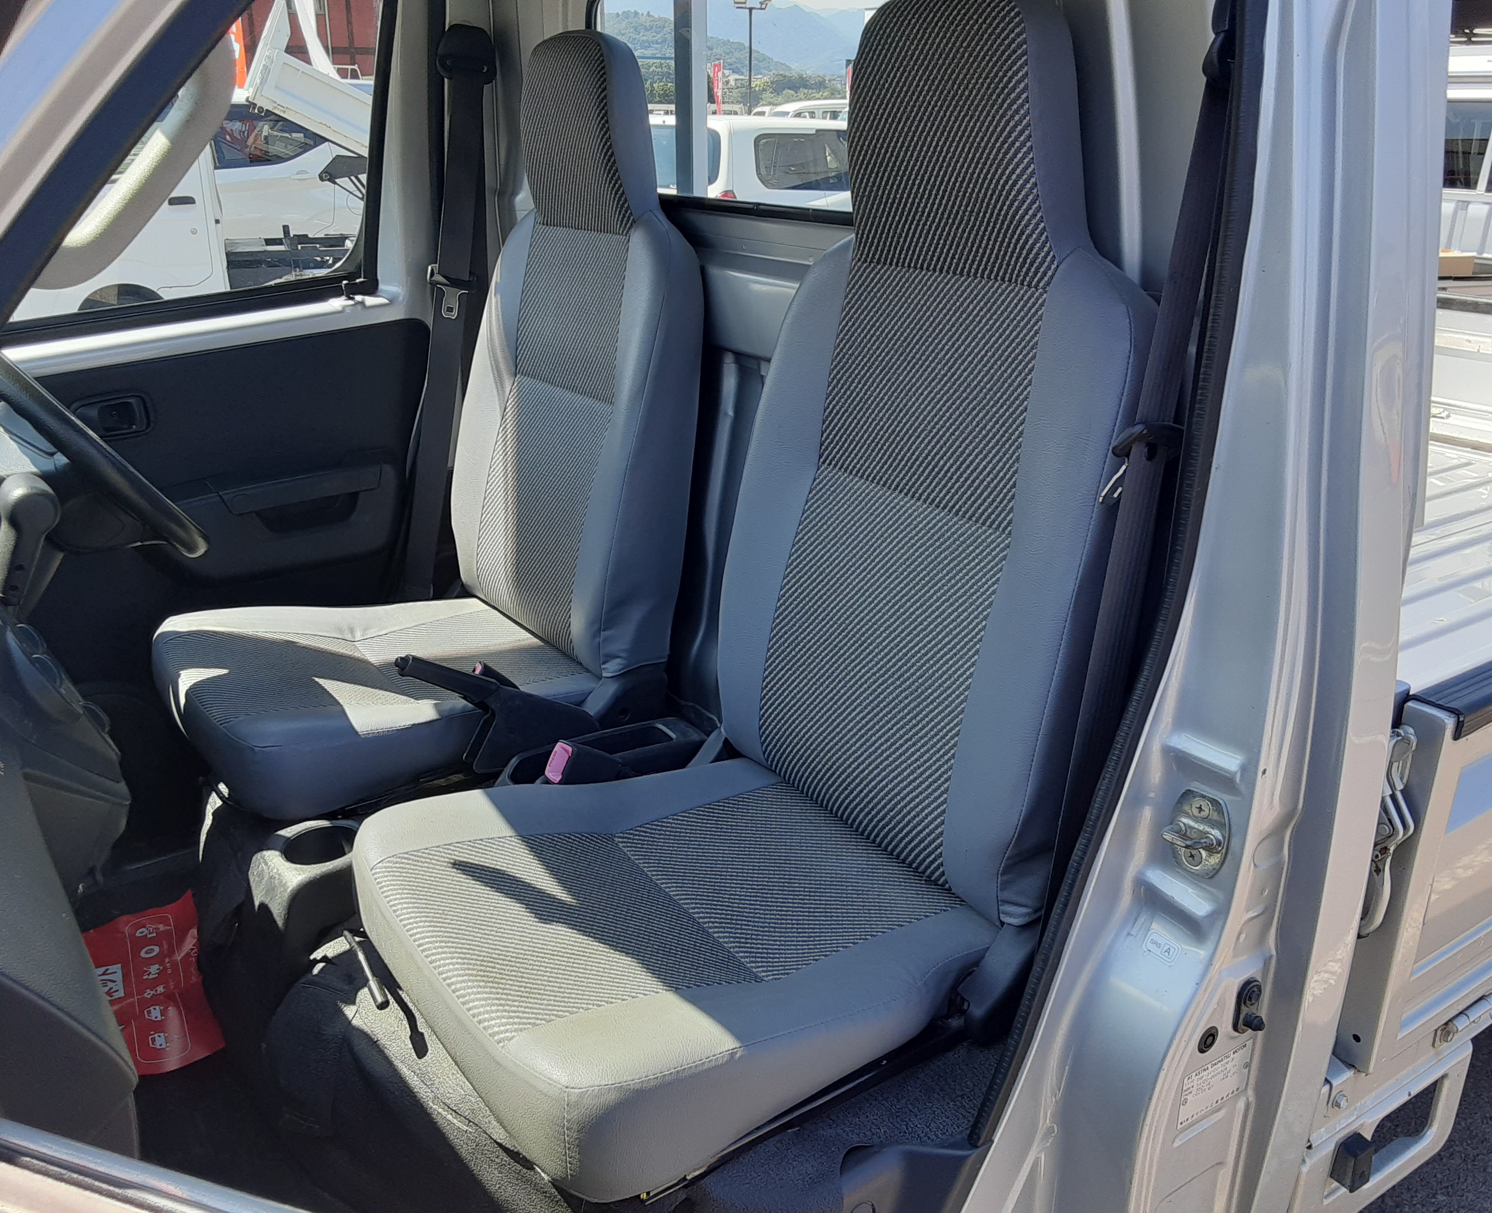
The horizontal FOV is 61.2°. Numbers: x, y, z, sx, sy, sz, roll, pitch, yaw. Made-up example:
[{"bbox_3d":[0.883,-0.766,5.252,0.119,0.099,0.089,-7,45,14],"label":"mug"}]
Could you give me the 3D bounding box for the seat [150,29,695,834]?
[{"bbox_3d":[-0.430,-0.260,1.624,0.640,0.895,0.500,-13,25,-32],"label":"seat"}]

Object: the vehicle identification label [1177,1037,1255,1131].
[{"bbox_3d":[0.377,0.382,1.011,0.088,0.053,0.003,-12,24,-30],"label":"vehicle identification label"}]

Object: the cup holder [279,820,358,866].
[{"bbox_3d":[-0.473,0.295,1.426,0.088,0.070,0.088,-13,25,-32],"label":"cup holder"}]

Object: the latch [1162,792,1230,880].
[{"bbox_3d":[0.333,0.176,0.950,0.050,0.072,0.035,20,28,41],"label":"latch"}]

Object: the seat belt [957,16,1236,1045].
[{"bbox_3d":[0.280,-0.014,0.987,0.170,0.820,0.100,-13,25,-32],"label":"seat belt"}]

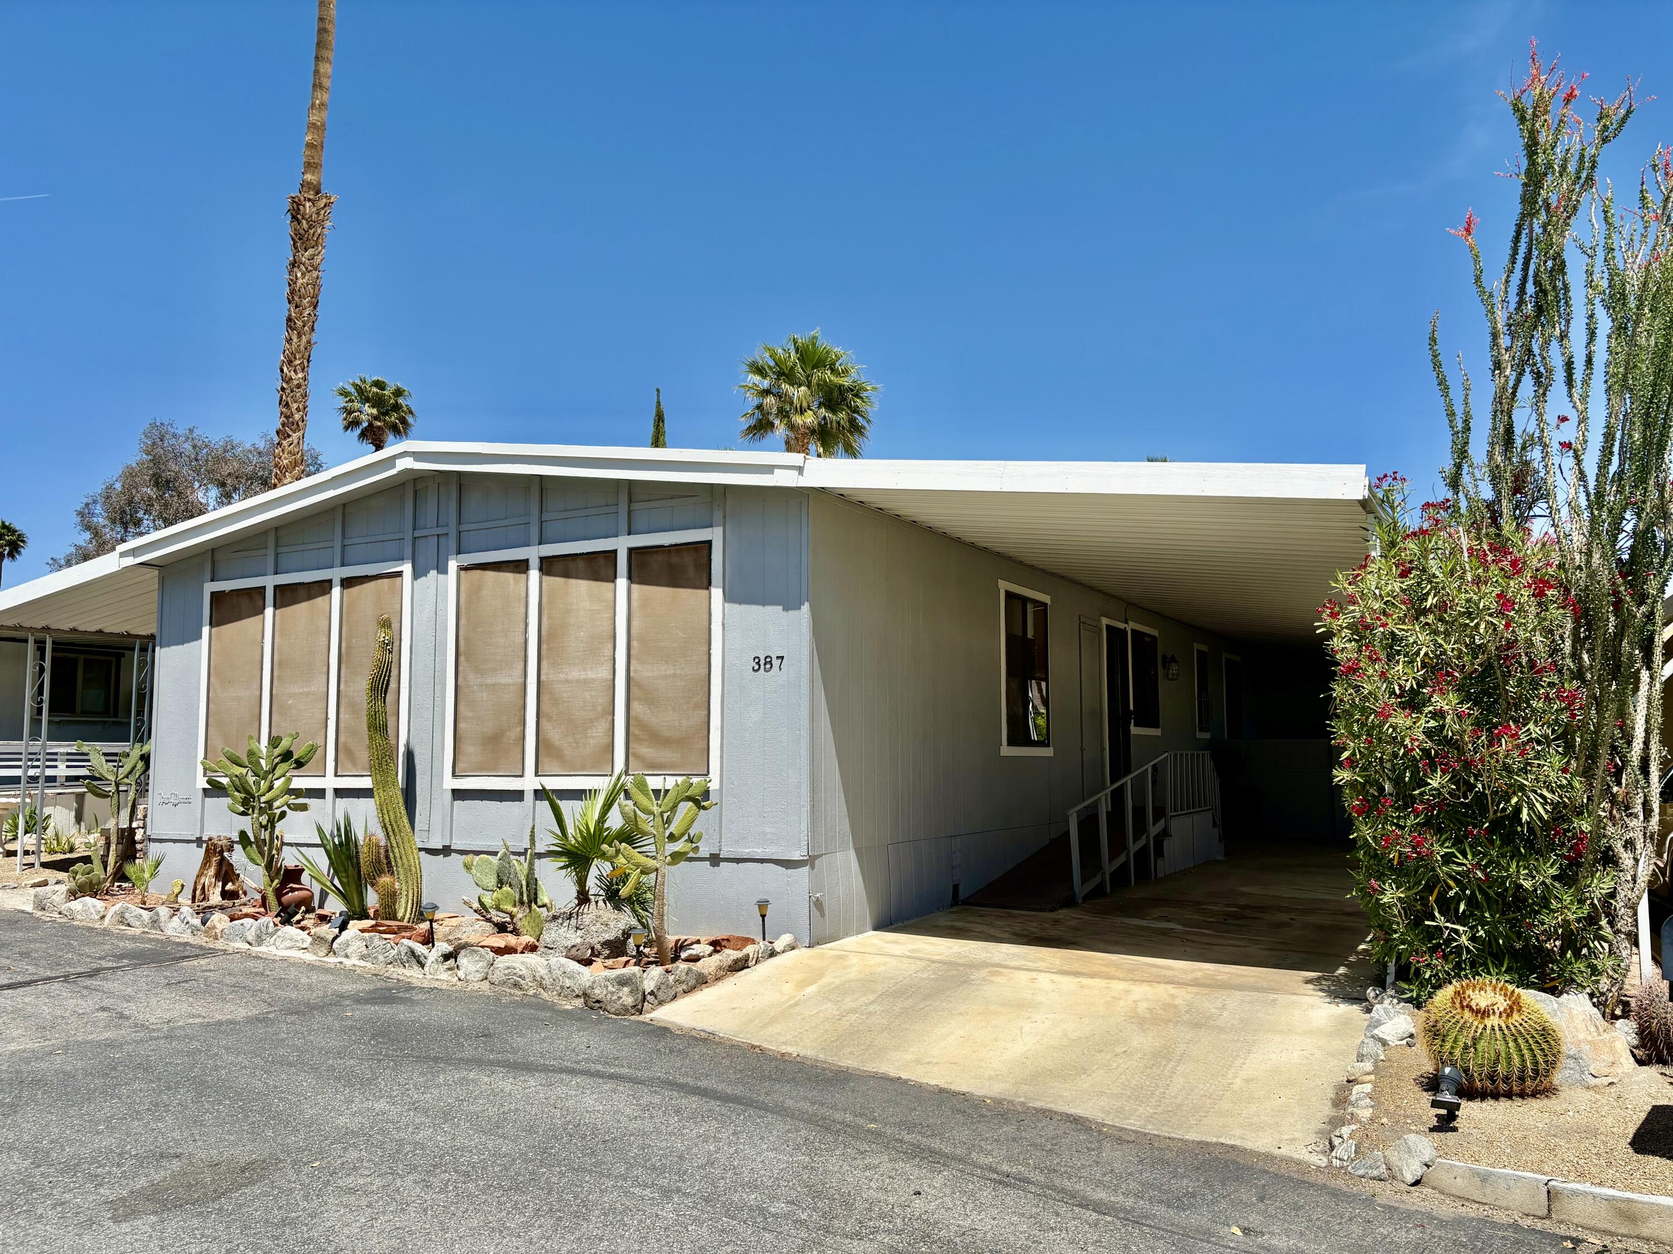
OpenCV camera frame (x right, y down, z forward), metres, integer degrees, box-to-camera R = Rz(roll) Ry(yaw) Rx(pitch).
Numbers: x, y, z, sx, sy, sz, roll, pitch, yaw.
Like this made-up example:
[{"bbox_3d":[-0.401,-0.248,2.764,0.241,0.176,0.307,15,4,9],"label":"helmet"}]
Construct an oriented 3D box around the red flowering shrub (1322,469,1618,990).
[{"bbox_3d":[3.289,0.539,6.508,1.400,2.570,1.350,-4,-7,29],"label":"red flowering shrub"}]

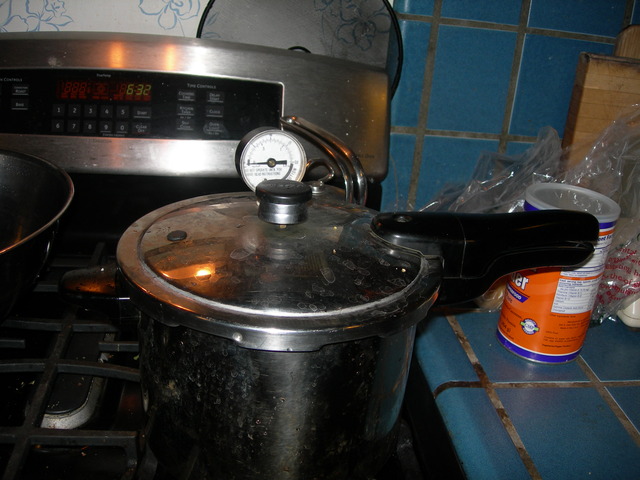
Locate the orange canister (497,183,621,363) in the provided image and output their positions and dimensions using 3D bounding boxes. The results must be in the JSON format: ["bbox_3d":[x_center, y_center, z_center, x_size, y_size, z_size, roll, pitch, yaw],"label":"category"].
[{"bbox_3d":[0.274,0.040,0.822,0.102,0.186,0.102,6,24,2],"label":"orange canister"}]

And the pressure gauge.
[{"bbox_3d":[-0.039,-0.062,0.565,0.054,0.060,0.028,-4,25,-19],"label":"pressure gauge"}]

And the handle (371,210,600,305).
[{"bbox_3d":[0.135,0.011,0.570,0.206,0.070,0.036,-3,25,-17],"label":"handle"}]

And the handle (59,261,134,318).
[{"bbox_3d":[-0.153,0.038,0.490,0.053,0.030,0.047,-3,25,-17],"label":"handle"}]

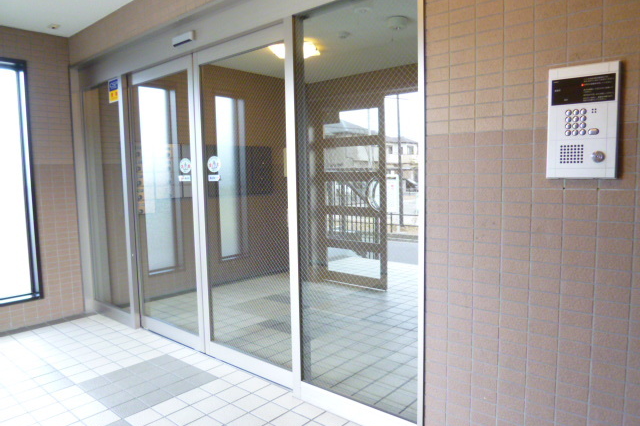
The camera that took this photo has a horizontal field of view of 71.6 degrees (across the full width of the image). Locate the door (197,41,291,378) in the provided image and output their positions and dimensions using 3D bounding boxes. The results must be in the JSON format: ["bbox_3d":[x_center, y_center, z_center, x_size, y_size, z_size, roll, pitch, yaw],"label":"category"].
[{"bbox_3d":[-0.470,-0.016,2.755,0.850,2.050,0.070,3,6,40],"label":"door"}]

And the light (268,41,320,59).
[{"bbox_3d":[-0.235,-1.498,4.090,0.340,0.080,0.340,3,6,40],"label":"light"}]

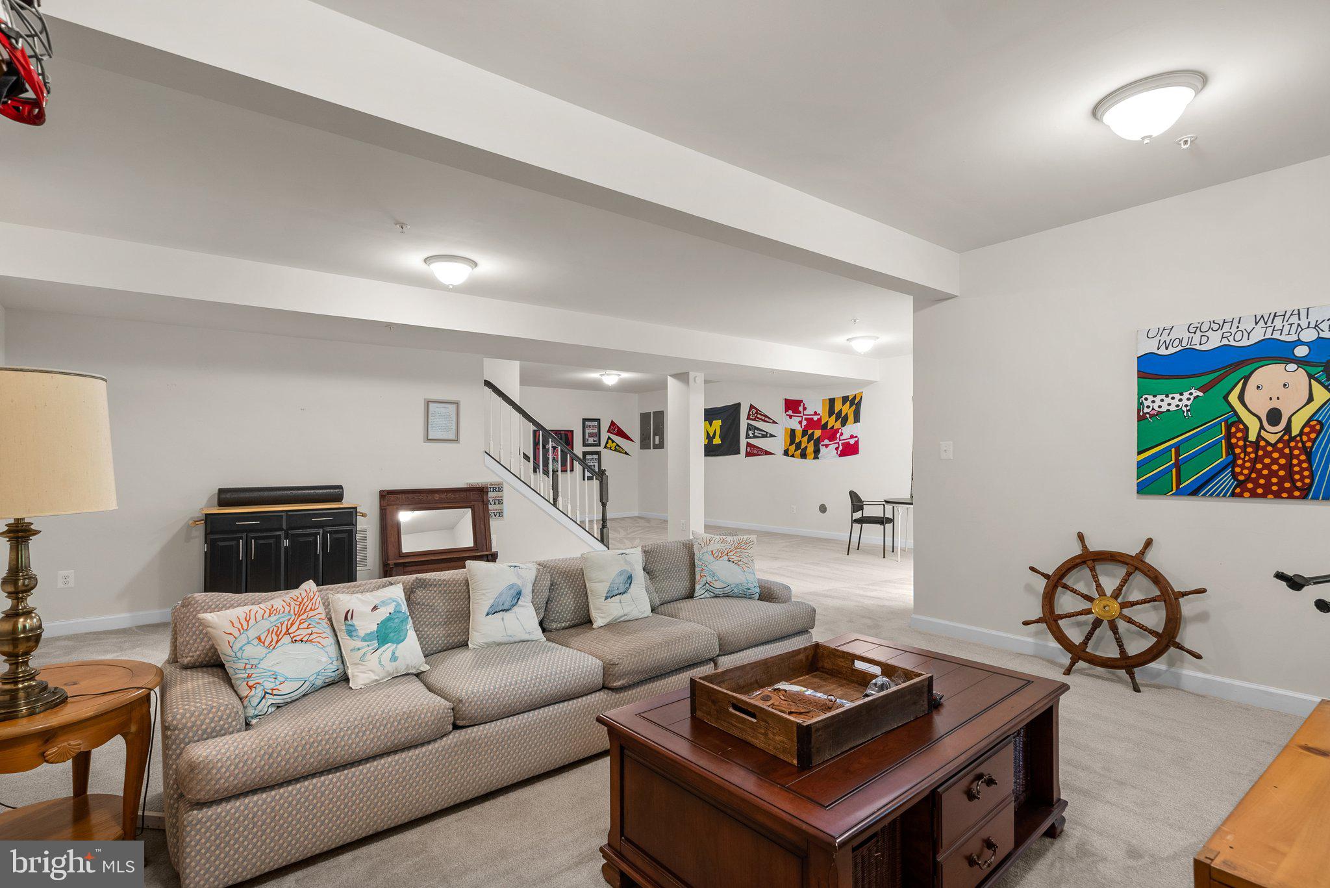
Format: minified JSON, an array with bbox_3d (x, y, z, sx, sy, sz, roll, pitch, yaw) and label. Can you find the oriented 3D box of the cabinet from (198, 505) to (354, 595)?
[{"bbox_3d":[-3.114,0.950,4.829,1.012,0.866,0.420,0,-1,-37],"label":"cabinet"}]

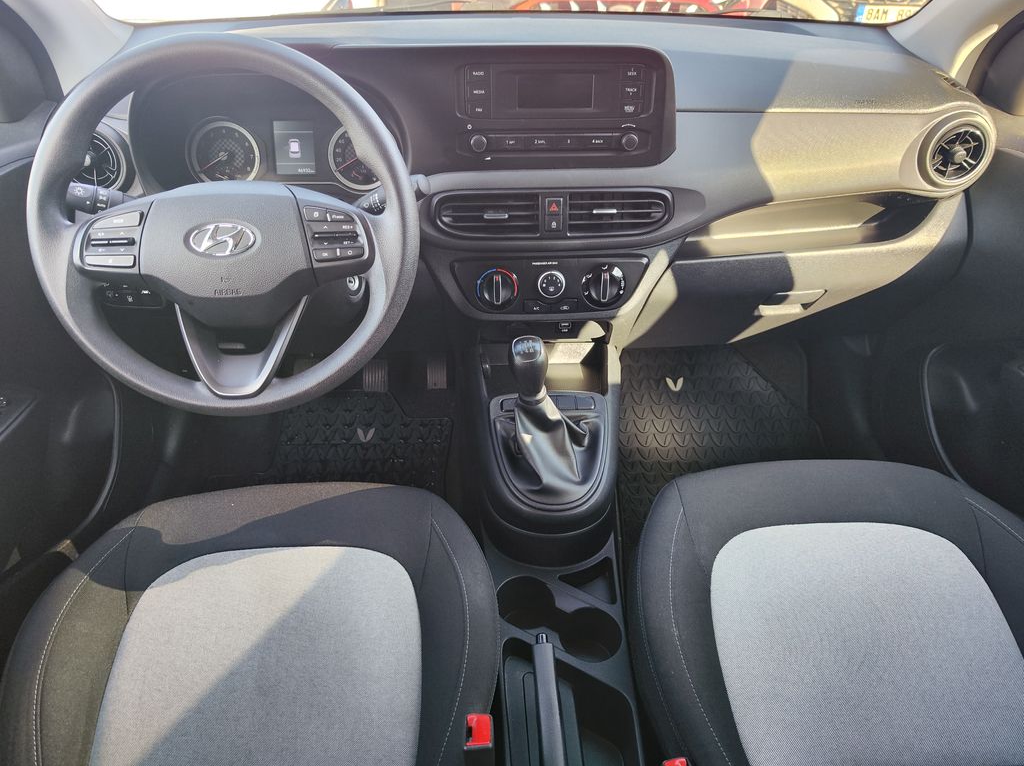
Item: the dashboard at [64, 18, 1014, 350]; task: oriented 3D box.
[{"bbox_3d":[0.031,-0.327,1.004,1.300,0.380,0.500,-2,36,-3],"label":"dashboard"}]

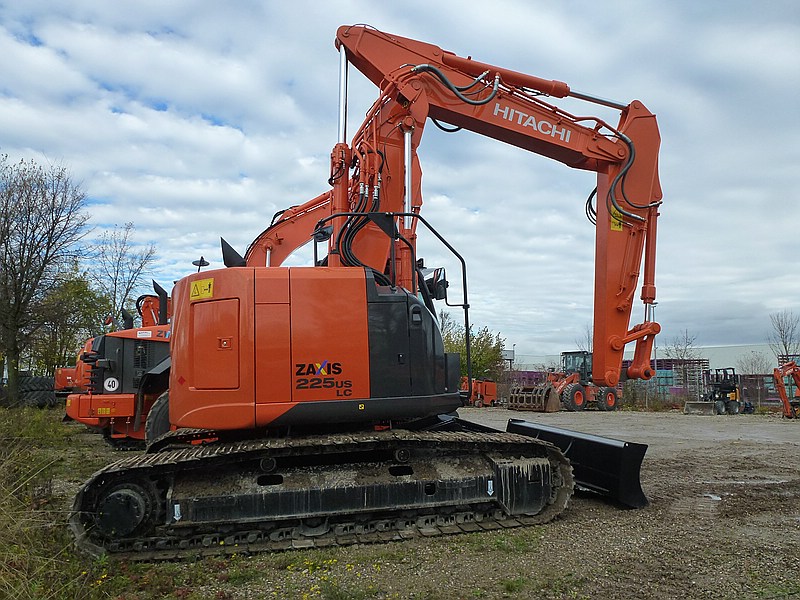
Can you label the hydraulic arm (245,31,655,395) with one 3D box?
[{"bbox_3d":[1.304,-1.117,7.202,4.530,4.600,0.900,-1,-8,-11],"label":"hydraulic arm"}]

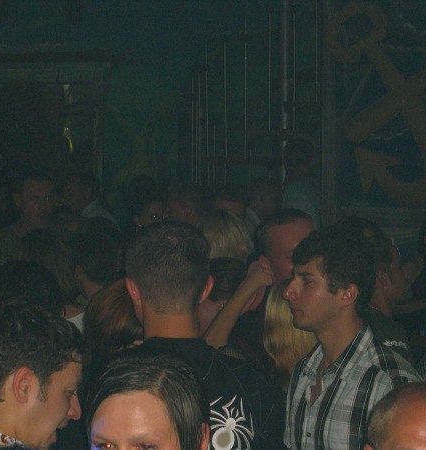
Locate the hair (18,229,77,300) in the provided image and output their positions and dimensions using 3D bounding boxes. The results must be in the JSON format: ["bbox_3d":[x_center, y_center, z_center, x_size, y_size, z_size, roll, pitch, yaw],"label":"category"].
[{"bbox_3d":[-0.469,0.112,5.600,0.180,0.220,0.200,0,3,3],"label":"hair"}]

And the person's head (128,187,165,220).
[{"bbox_3d":[-0.269,-0.087,8.000,0.165,0.145,0.180,-1,3,-18],"label":"person's head"}]

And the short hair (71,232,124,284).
[{"bbox_3d":[-0.351,0.102,6.000,0.165,0.165,0.190,-1,3,-24],"label":"short hair"}]

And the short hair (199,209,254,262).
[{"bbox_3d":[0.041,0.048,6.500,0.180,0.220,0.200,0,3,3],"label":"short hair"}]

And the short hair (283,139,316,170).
[{"bbox_3d":[0.438,-0.357,10.000,0.160,0.165,0.190,0,3,0],"label":"short hair"}]

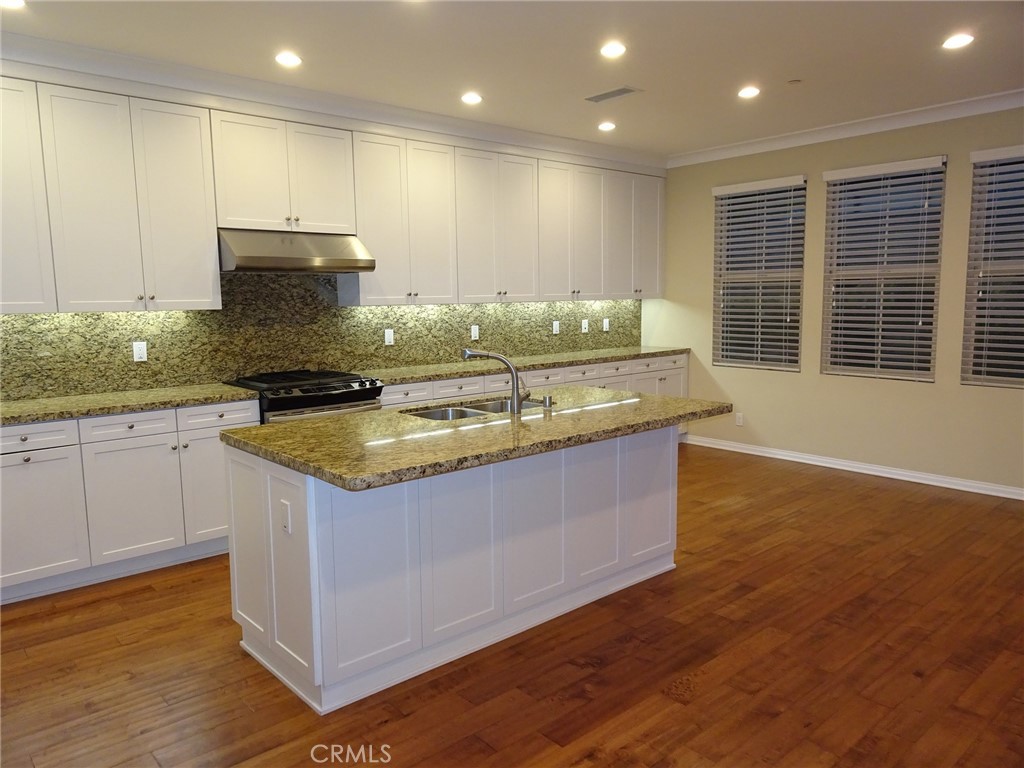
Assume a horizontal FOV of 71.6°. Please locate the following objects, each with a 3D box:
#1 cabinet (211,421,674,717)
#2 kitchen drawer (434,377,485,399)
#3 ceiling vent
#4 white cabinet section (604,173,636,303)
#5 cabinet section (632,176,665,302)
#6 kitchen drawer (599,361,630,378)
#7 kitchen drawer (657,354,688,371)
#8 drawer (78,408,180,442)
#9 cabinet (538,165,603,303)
[{"bbox_3d":[-0.177,0.603,3.443,2.066,0.873,0.873,-7,9,-40],"label":"cabinet"},{"bbox_3d":[-0.518,0.003,5.216,0.453,0.127,0.453,-7,9,-40],"label":"kitchen drawer"},{"bbox_3d":[0.648,-1.859,4.598,0.193,0.025,0.390,-7,9,-40],"label":"ceiling vent"},{"bbox_3d":[0.906,-1.353,6.585,0.411,1.143,0.313,-7,9,-40],"label":"white cabinet section"},{"bbox_3d":[1.216,-1.391,6.849,0.406,1.143,0.313,-7,9,-40],"label":"cabinet section"},{"bbox_3d":[0.759,-0.149,6.311,0.414,0.127,0.453,-7,9,-40],"label":"kitchen drawer"},{"bbox_3d":[1.370,-0.220,6.824,0.388,0.126,0.445,-7,9,-40],"label":"kitchen drawer"},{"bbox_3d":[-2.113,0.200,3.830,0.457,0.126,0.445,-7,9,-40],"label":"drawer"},{"bbox_3d":[0.427,-1.295,6.190,0.819,1.142,0.320,-7,9,-40],"label":"cabinet"}]

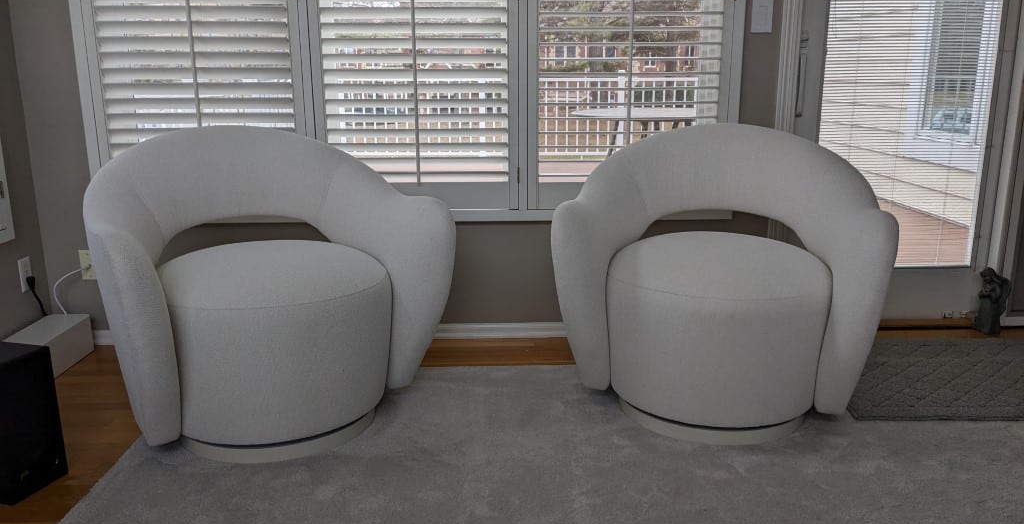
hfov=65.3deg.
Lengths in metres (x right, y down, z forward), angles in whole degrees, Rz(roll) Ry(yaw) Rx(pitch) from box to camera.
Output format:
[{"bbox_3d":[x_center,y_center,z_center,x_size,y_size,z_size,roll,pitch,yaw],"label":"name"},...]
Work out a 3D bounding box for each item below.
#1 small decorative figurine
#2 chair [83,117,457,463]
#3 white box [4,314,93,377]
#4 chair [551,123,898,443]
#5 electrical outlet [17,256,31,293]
[{"bbox_3d":[1.833,0.143,3.047,0.105,0.255,0.100,-9,15,-33],"label":"small decorative figurine"},{"bbox_3d":[-0.688,0.050,2.220,0.870,0.810,0.750,-9,16,-33],"label":"chair"},{"bbox_3d":[-1.587,0.302,2.704,0.156,0.134,0.405,-1,13,-4],"label":"white box"},{"bbox_3d":[0.588,0.024,2.307,0.870,0.810,0.750,4,14,17],"label":"chair"},{"bbox_3d":[-1.684,0.046,2.775,0.010,0.115,0.070,-1,13,-2],"label":"electrical outlet"}]

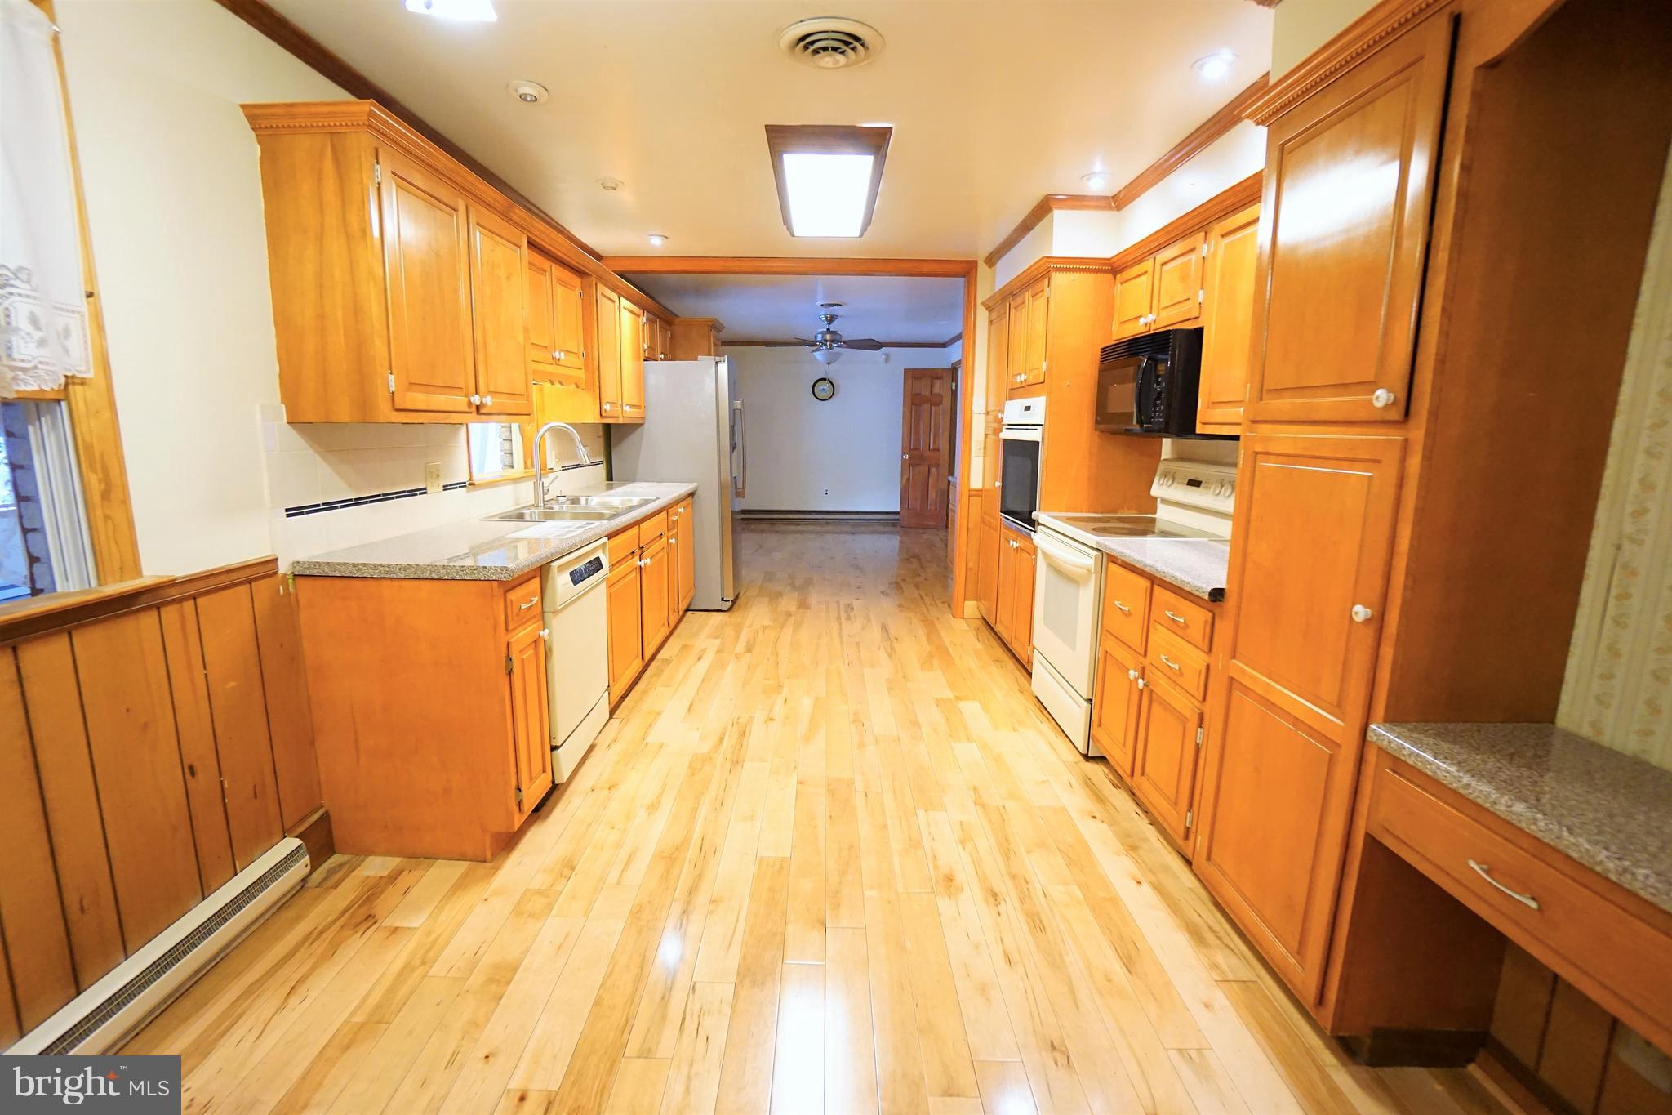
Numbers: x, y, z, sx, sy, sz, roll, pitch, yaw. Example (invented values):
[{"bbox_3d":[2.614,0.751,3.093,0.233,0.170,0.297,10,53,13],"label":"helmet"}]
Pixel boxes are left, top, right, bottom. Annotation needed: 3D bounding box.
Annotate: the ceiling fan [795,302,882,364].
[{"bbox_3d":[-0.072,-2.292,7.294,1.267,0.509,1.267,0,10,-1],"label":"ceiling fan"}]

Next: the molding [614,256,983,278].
[{"bbox_3d":[-0.303,-1.909,4.568,2.461,0.101,0.060,1,11,-1],"label":"molding"}]

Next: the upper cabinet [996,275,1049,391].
[{"bbox_3d":[1.265,-1.200,3.781,0.505,0.579,0.838,1,11,-1],"label":"upper cabinet"}]

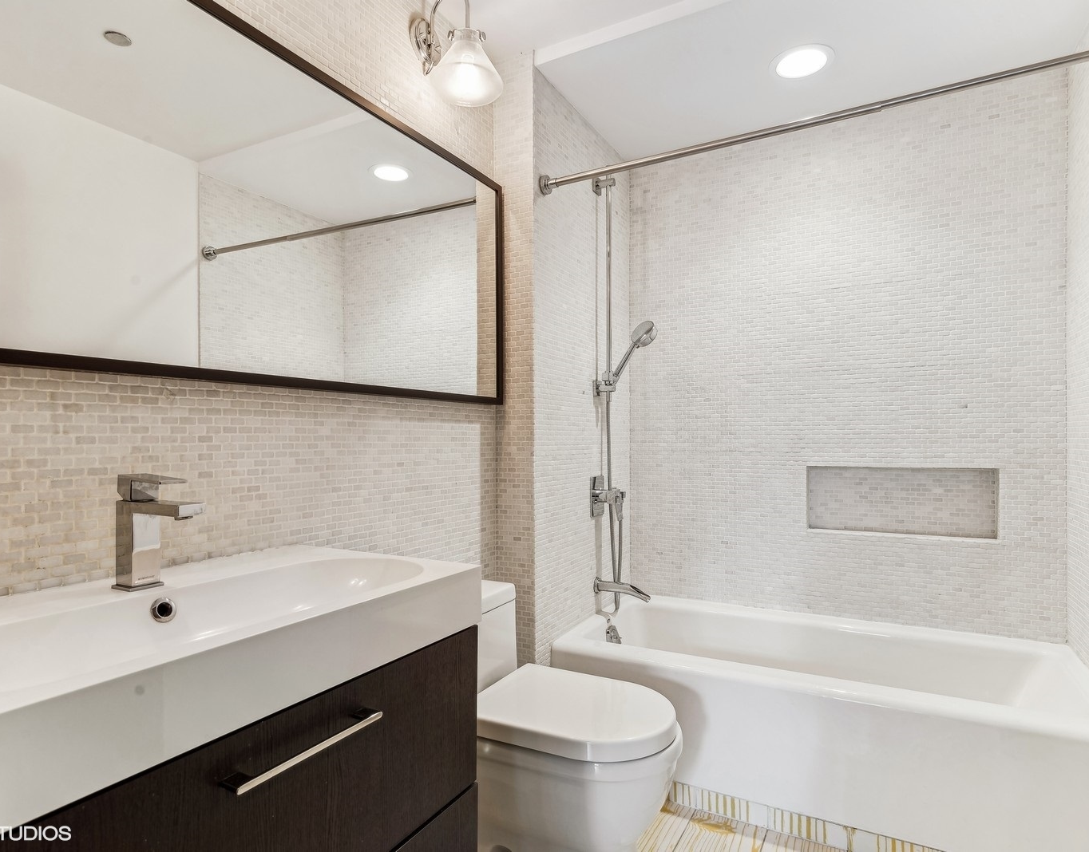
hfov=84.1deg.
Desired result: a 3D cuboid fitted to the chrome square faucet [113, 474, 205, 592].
[{"bbox_3d":[-0.605,0.169,0.947,0.172,0.180,0.052,0,-1,30],"label":"chrome square faucet"}]

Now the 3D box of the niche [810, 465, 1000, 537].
[{"bbox_3d":[1.315,0.279,2.252,0.607,0.255,0.094,0,-1,30],"label":"niche"}]

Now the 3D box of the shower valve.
[{"bbox_3d":[0.259,0.280,2.388,0.117,0.160,0.118,0,-1,30],"label":"shower valve"}]

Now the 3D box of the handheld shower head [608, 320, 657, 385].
[{"bbox_3d":[0.368,-0.291,2.452,0.068,0.280,0.110,37,-13,-16],"label":"handheld shower head"}]

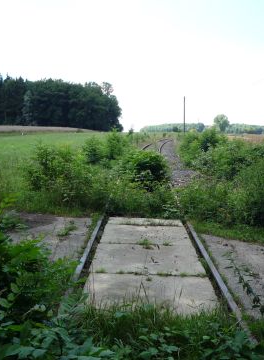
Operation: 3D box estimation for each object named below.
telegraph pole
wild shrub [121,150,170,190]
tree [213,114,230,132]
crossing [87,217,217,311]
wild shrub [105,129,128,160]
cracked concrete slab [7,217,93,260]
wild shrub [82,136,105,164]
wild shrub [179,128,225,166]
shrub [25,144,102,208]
[{"bbox_3d":[8.314,-9.641,70.388,0.200,7.107,0.200,0,6,0],"label":"telegraph pole"},{"bbox_3d":[0.367,-0.229,12.075,1.309,1.140,1.200,0,6,0],"label":"wild shrub"},{"bbox_3d":[61.855,-38.326,305.793,11.738,13.868,10.500,0,6,0],"label":"tree"},{"bbox_3d":[0.190,0.992,5.852,1.282,0.150,4.117,0,6,1],"label":"crossing"},{"bbox_3d":[-0.824,-1.845,23.597,1.236,1.779,1.250,0,6,0],"label":"wild shrub"},{"bbox_3d":[-1.290,0.886,6.689,1.220,0.120,2.704,0,6,1],"label":"cracked concrete slab"},{"bbox_3d":[-1.835,-1.382,21.148,1.014,1.372,1.050,0,6,0],"label":"wild shrub"},{"bbox_3d":[3.155,-1.445,20.141,2.020,1.777,1.900,0,6,0],"label":"wild shrub"},{"bbox_3d":[-1.450,-0.086,9.391,1.586,1.322,1.350,0,6,0],"label":"shrub"}]

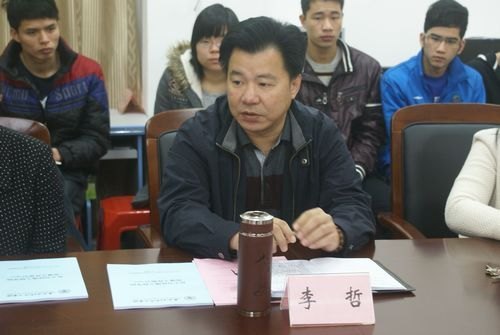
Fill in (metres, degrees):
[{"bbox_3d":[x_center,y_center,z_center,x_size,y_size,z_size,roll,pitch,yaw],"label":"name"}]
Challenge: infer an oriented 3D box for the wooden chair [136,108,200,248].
[{"bbox_3d":[-0.011,0.392,2.585,0.576,1.022,0.595,-1,12,-14],"label":"wooden chair"}]

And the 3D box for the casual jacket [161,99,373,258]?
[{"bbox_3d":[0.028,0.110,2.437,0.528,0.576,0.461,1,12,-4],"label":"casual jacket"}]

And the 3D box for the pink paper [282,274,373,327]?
[{"bbox_3d":[0.159,0.259,1.884,0.171,0.091,0.098,-1,12,-10],"label":"pink paper"}]

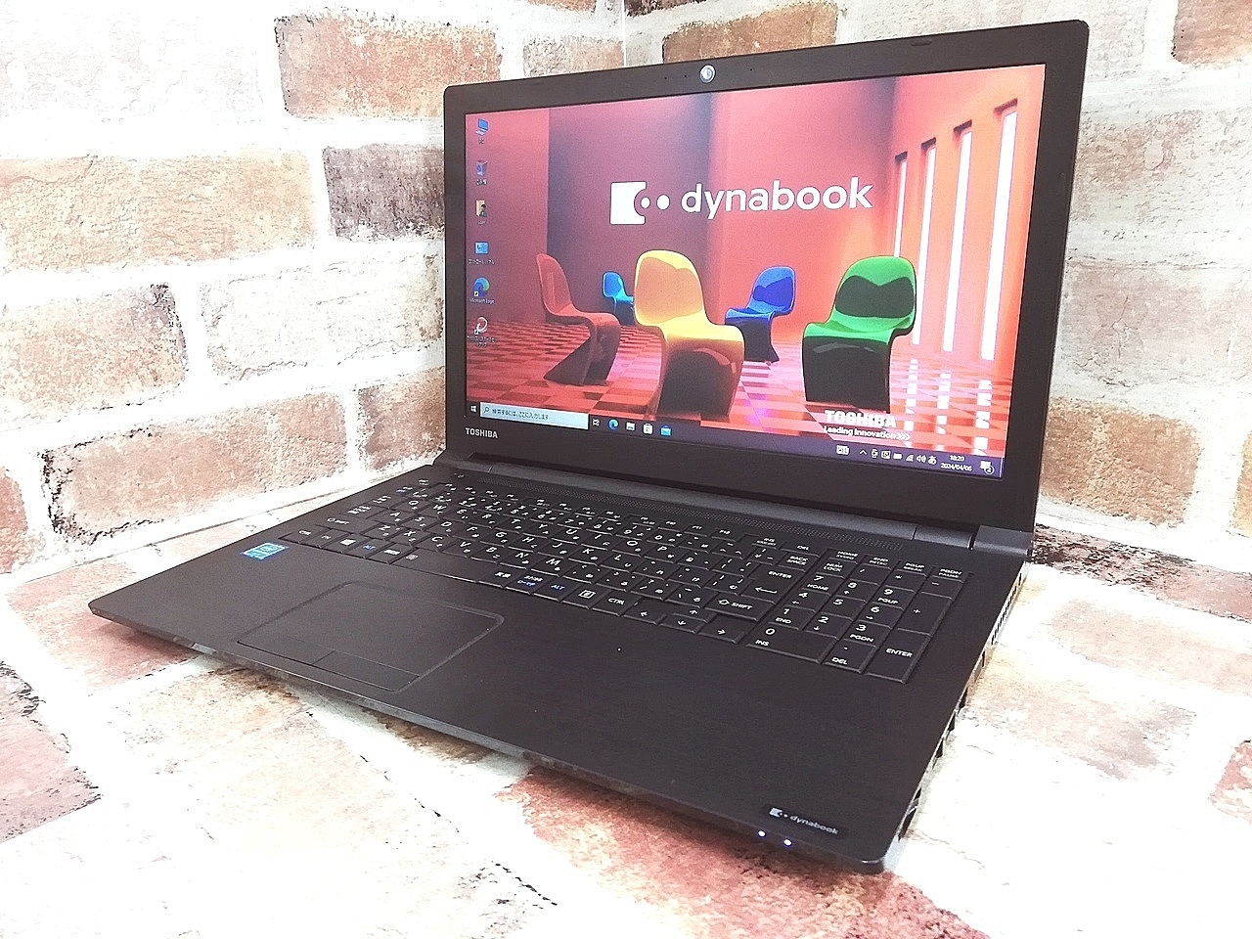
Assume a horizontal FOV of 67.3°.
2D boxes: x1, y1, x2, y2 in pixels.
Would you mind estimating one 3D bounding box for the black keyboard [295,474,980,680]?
[{"bbox_3d":[-0.014,0.043,0.479,0.342,0.005,0.111,8,21,30],"label":"black keyboard"}]

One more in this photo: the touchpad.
[{"bbox_3d":[-0.111,0.070,0.409,0.093,0.002,0.068,8,21,30],"label":"touchpad"}]

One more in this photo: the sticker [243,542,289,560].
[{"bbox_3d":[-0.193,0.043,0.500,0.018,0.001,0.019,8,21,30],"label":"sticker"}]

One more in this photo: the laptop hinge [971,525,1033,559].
[{"bbox_3d":[0.186,0.035,0.464,0.025,0.010,0.019,8,21,30],"label":"laptop hinge"}]

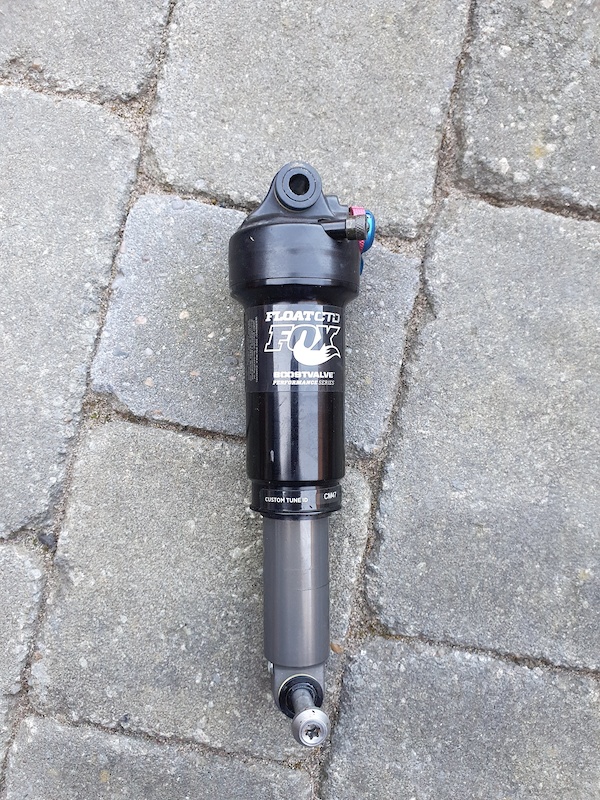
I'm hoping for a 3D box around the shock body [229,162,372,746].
[{"bbox_3d":[0.003,0.015,0.238,0.060,0.061,0.216,-1,91,-10],"label":"shock body"}]

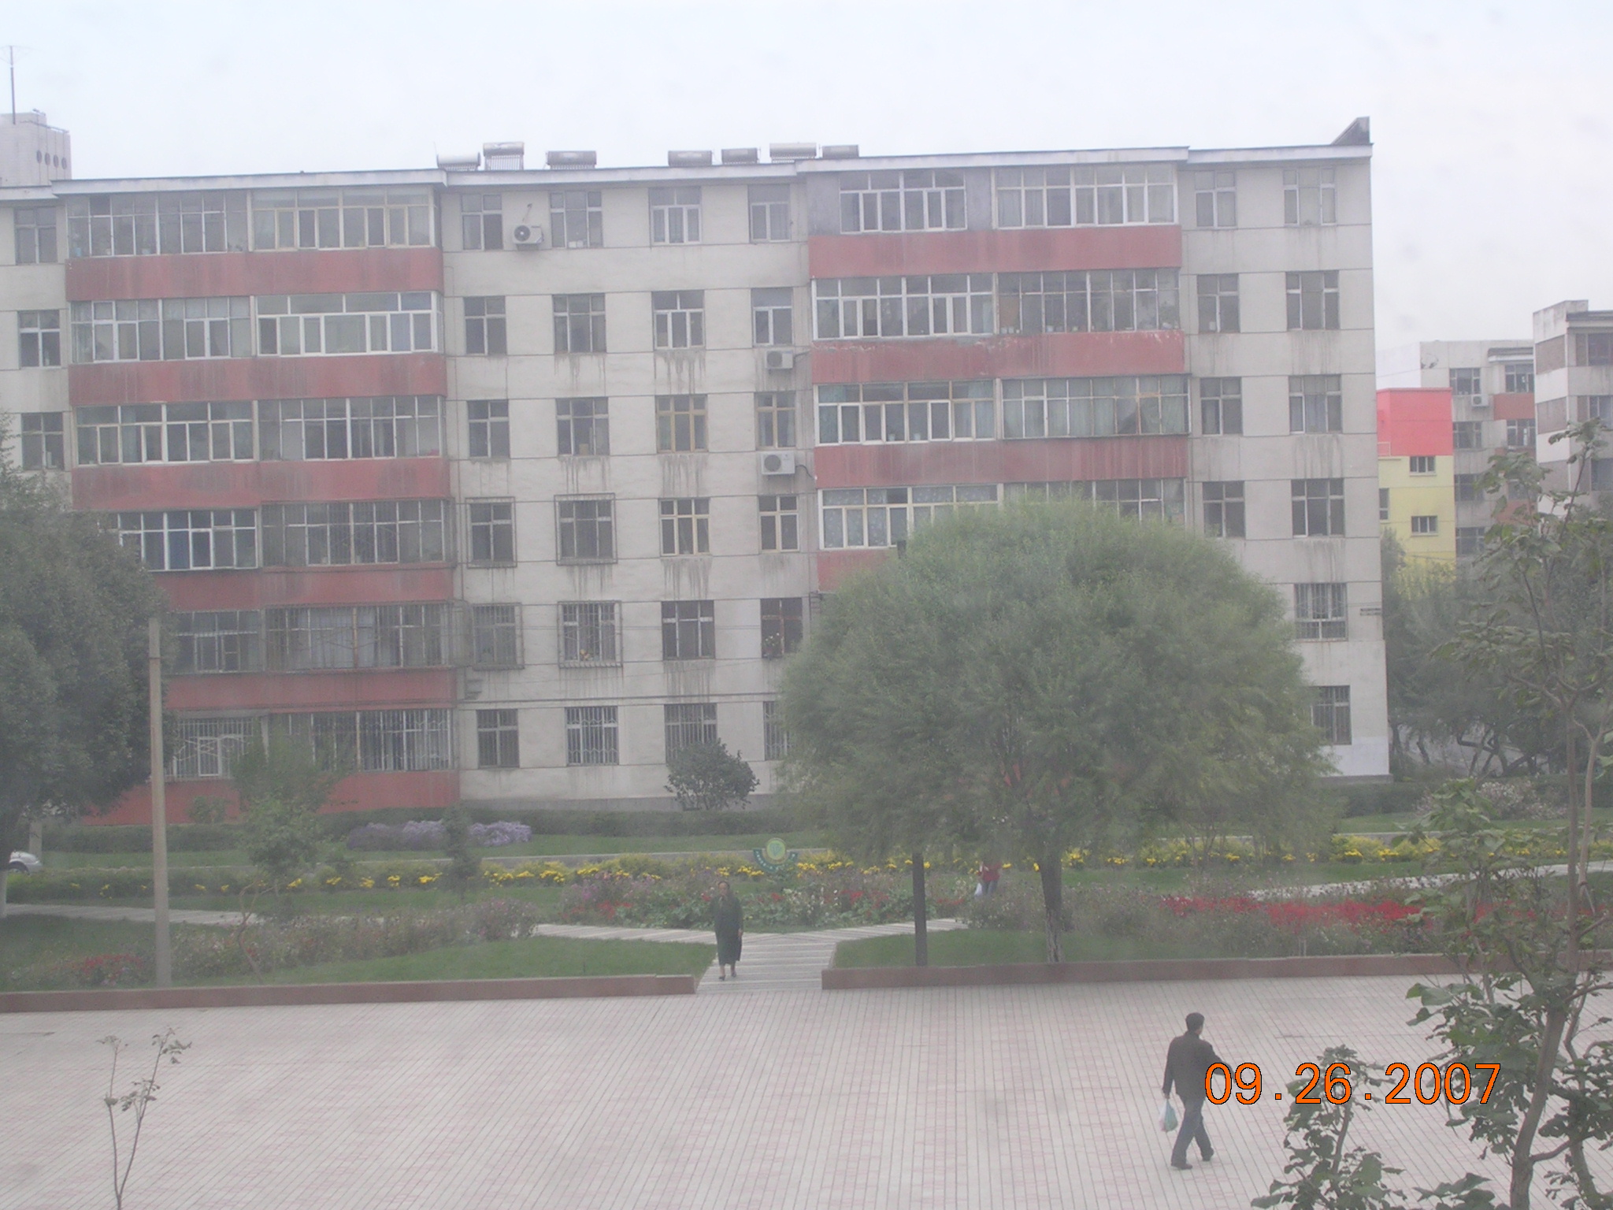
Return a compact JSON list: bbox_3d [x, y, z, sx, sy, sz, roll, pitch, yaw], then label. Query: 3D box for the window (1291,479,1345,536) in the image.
[{"bbox_3d":[13.872,-2.631,108.651,1.426,1.497,0.150,-2,1,1],"label":"window"}]

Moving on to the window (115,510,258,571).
[{"bbox_3d":[-17.224,-1.745,109.105,4.518,1.562,0.200,-2,0,0],"label":"window"}]

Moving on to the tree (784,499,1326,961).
[{"bbox_3d":[3.962,2.041,63.944,8.513,7.406,8.200,-2,1,2],"label":"tree"}]

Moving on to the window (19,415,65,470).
[{"bbox_3d":[-21.030,-4.487,110.175,1.239,1.489,0.150,-2,0,0],"label":"window"}]

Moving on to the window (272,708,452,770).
[{"bbox_3d":[-12.048,3.673,109.153,4.727,1.546,0.200,-2,0,0],"label":"window"}]

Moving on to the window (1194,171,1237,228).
[{"bbox_3d":[11.478,-11.383,112.482,1.161,1.574,0.150,-2,1,2],"label":"window"}]

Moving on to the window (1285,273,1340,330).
[{"bbox_3d":[14.110,-8.459,111.616,1.463,1.608,0.200,-2,0,2],"label":"window"}]

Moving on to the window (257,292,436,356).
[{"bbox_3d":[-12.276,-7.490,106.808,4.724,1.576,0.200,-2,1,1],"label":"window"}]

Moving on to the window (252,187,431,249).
[{"bbox_3d":[-12.469,-10.312,107.163,4.772,1.523,0.150,-2,1,1],"label":"window"}]

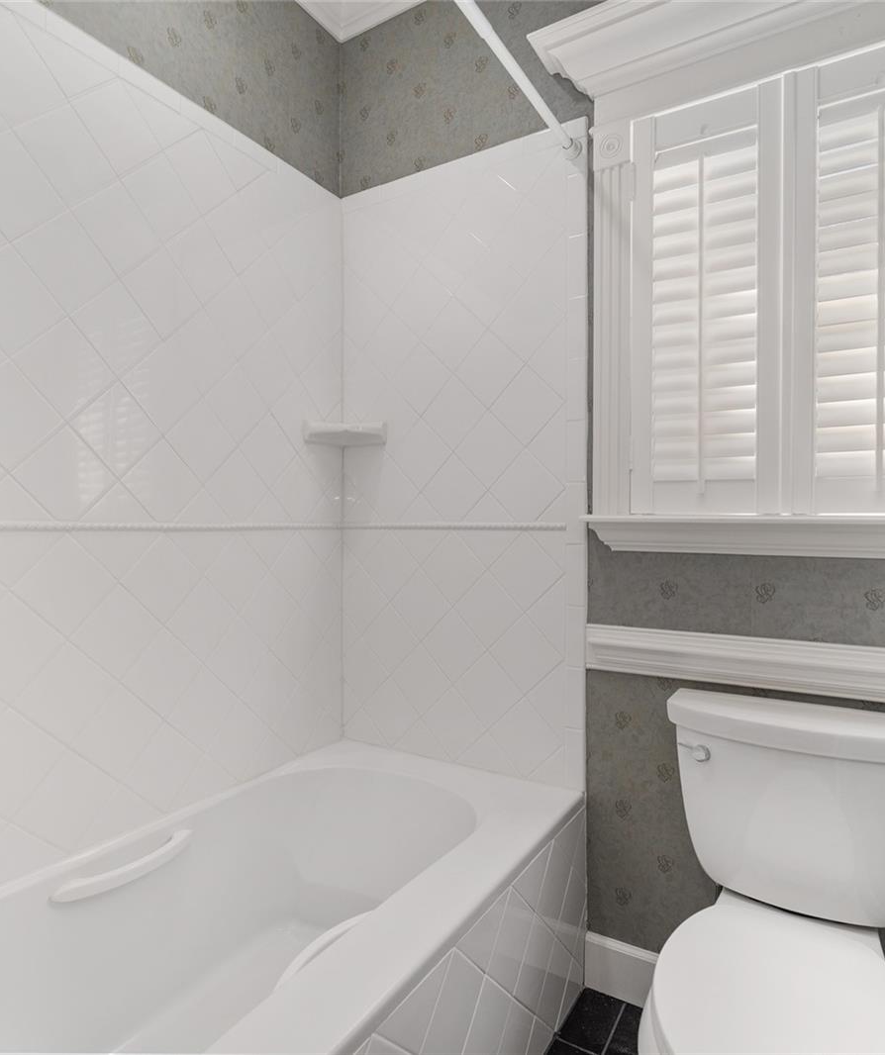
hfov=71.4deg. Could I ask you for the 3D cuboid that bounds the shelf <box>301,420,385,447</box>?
[{"bbox_3d":[-0.298,-0.274,1.843,0.245,0.058,0.120,0,0,-15],"label":"shelf"}]

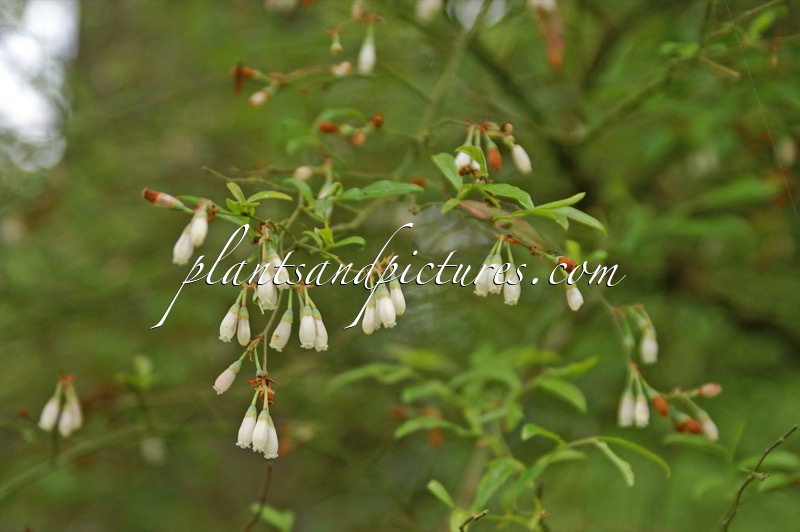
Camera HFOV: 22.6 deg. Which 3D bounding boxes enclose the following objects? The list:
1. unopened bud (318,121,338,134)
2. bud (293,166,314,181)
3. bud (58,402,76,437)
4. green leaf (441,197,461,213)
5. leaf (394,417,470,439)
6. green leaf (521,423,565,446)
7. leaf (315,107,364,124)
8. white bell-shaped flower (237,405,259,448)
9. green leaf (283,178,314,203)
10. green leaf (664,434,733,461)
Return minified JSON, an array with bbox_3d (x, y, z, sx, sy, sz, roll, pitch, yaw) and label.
[{"bbox_3d":[-0.020,-0.038,0.550,0.005,0.003,0.003,6,0,0],"label":"unopened bud"},{"bbox_3d":[-0.031,-0.030,0.640,0.007,0.004,0.004,-20,0,-12],"label":"bud"},{"bbox_3d":[-0.094,0.044,0.565,0.004,0.010,0.004,7,0,0],"label":"bud"},{"bbox_3d":[0.014,-0.017,0.565,0.003,0.007,0.001,43,-12,30],"label":"green leaf"},{"bbox_3d":[0.010,0.052,0.640,0.025,0.005,0.008,-3,21,-18],"label":"leaf"},{"bbox_3d":[0.044,0.052,0.620,0.014,0.003,0.006,19,27,0],"label":"green leaf"},{"bbox_3d":[-0.020,-0.050,0.660,0.017,0.004,0.006,-1,28,-1],"label":"leaf"},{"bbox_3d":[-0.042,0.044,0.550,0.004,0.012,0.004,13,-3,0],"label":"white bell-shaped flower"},{"bbox_3d":[-0.026,-0.019,0.505,0.009,0.003,0.004,37,0,0],"label":"green leaf"},{"bbox_3d":[0.101,0.061,0.680,0.023,0.004,0.007,14,35,0],"label":"green leaf"}]

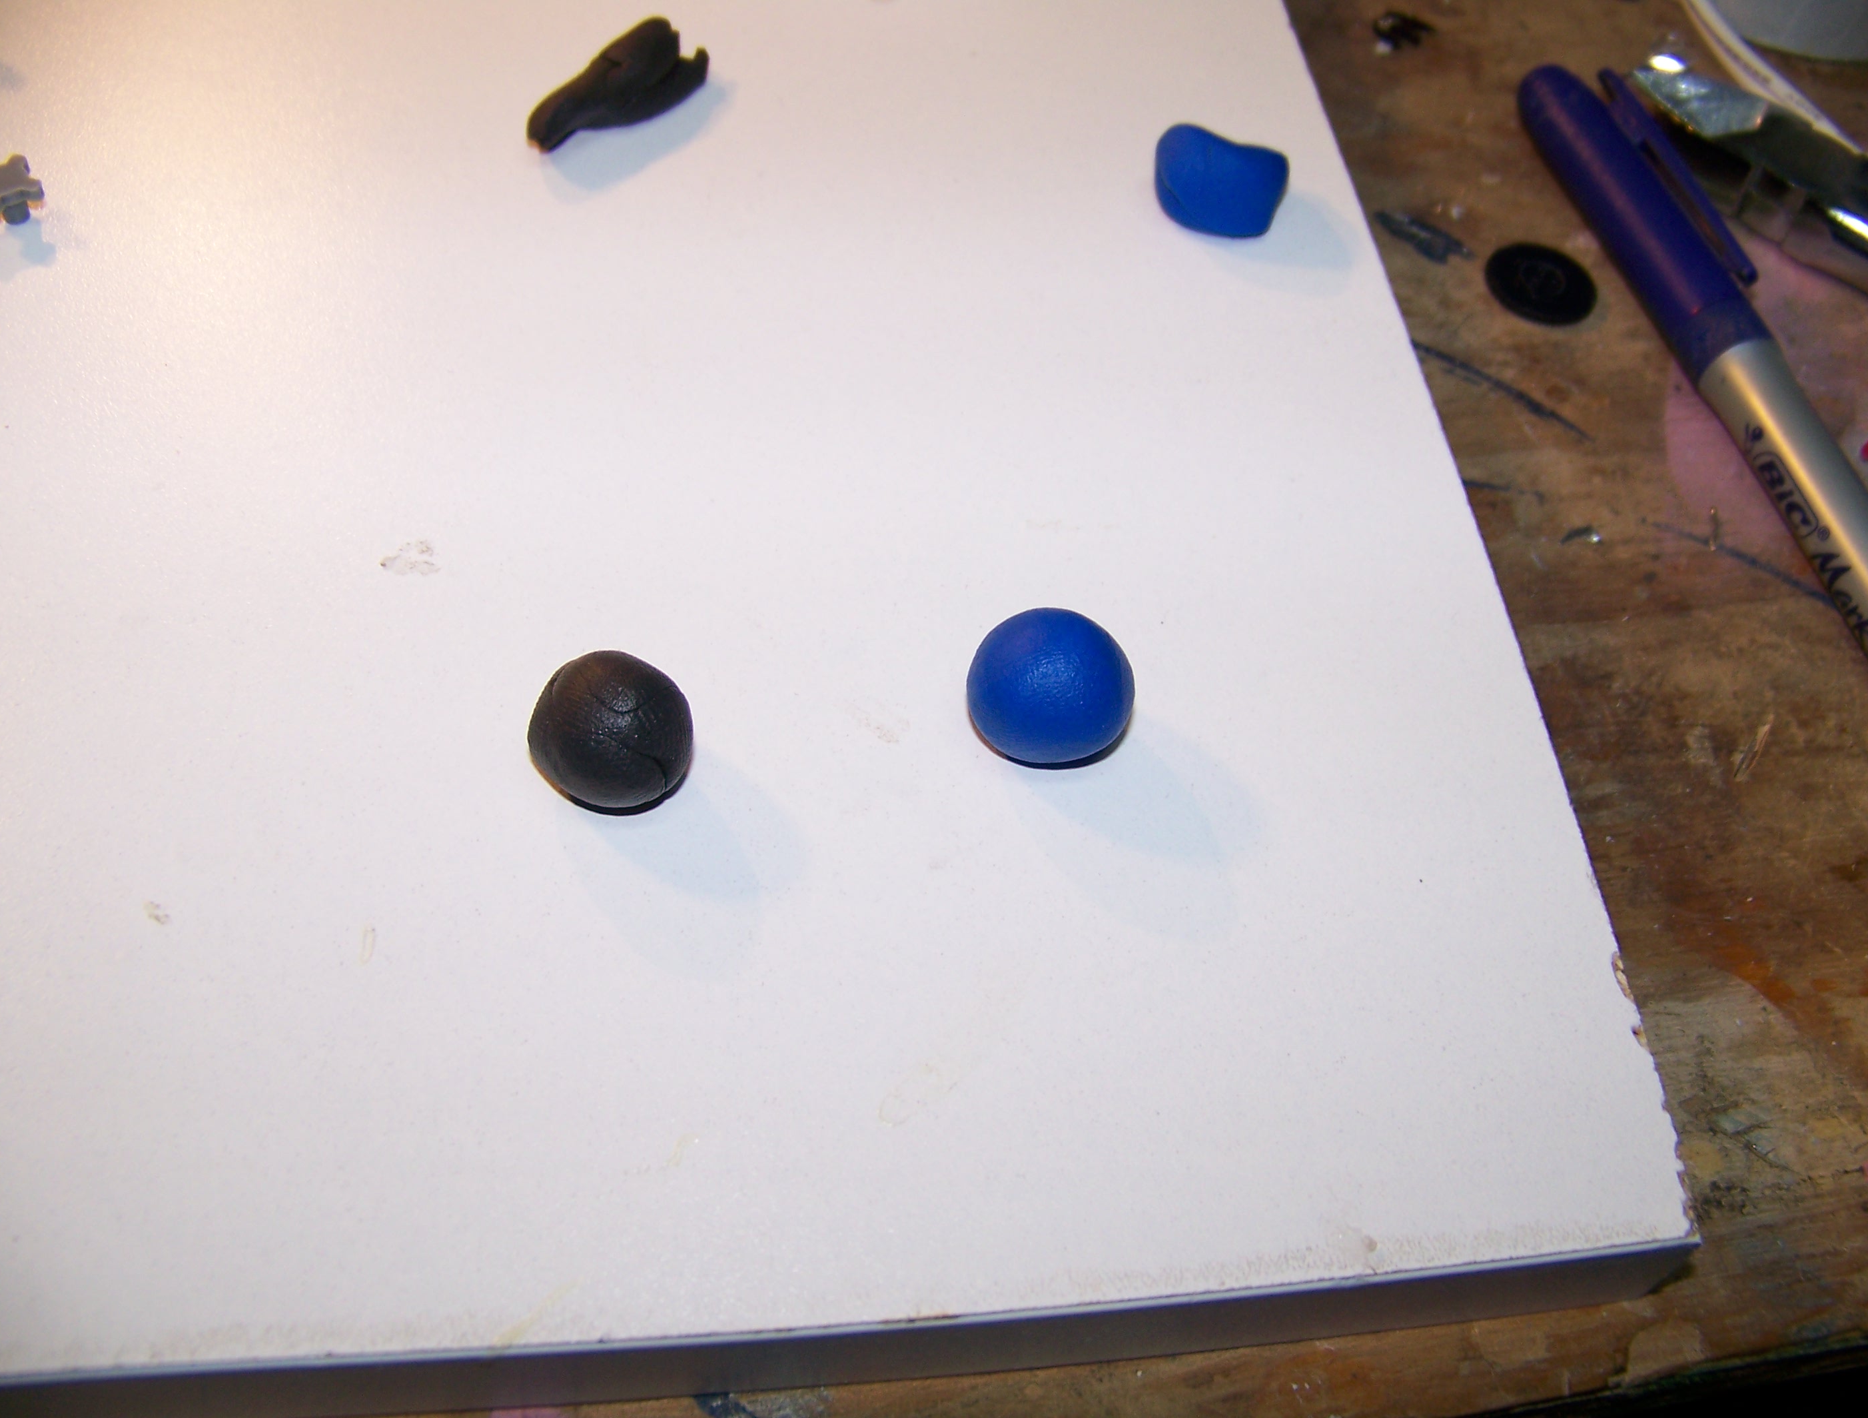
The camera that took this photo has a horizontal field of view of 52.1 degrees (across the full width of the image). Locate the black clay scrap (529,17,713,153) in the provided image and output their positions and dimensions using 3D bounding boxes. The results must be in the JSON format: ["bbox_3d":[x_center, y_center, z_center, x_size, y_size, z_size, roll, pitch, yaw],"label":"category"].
[{"bbox_3d":[-0.036,-0.072,0.220,0.009,0.008,0.024,38,60,19],"label":"black clay scrap"}]

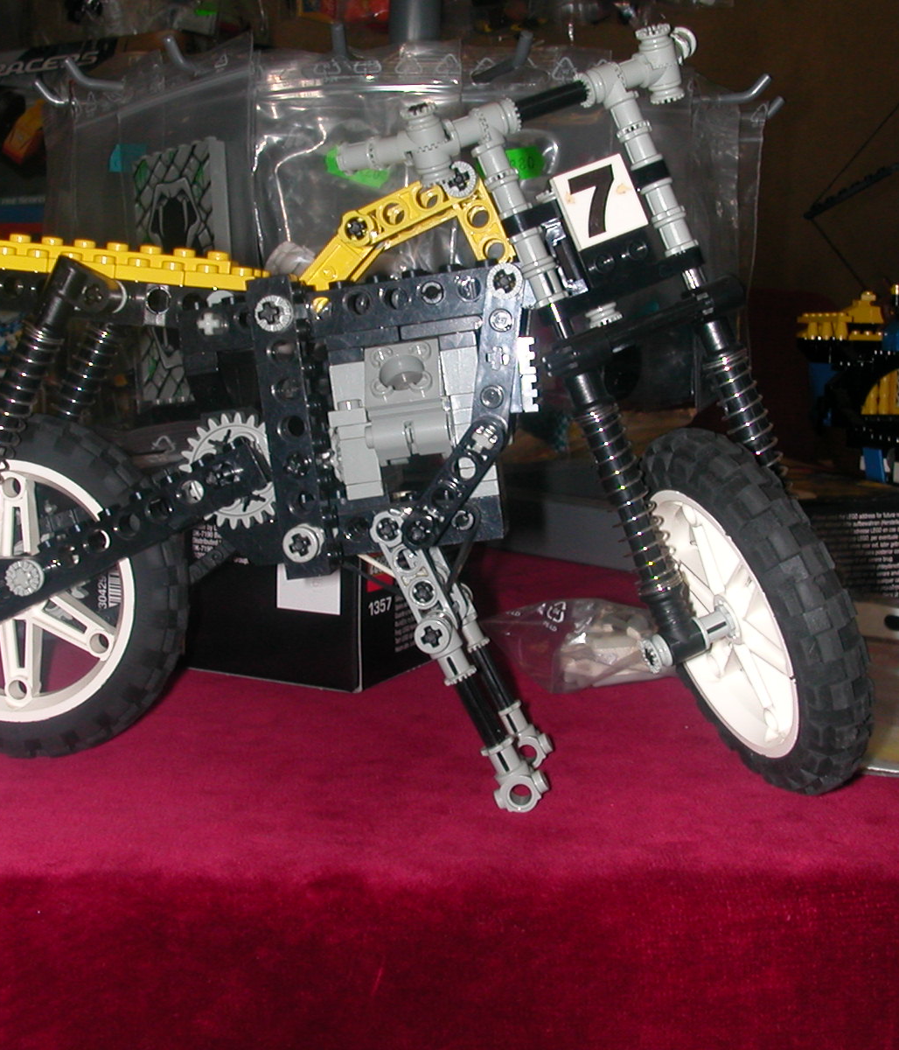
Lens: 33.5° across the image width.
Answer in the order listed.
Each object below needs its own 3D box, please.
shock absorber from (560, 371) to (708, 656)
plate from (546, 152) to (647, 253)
[{"bbox_3d":[0.039,-0.003,0.320,0.011,0.067,0.011,-22,3,-14],"label":"shock absorber"},{"bbox_3d":[0.032,-0.068,0.316,0.016,0.016,0.003,-23,2,-14],"label":"plate"}]

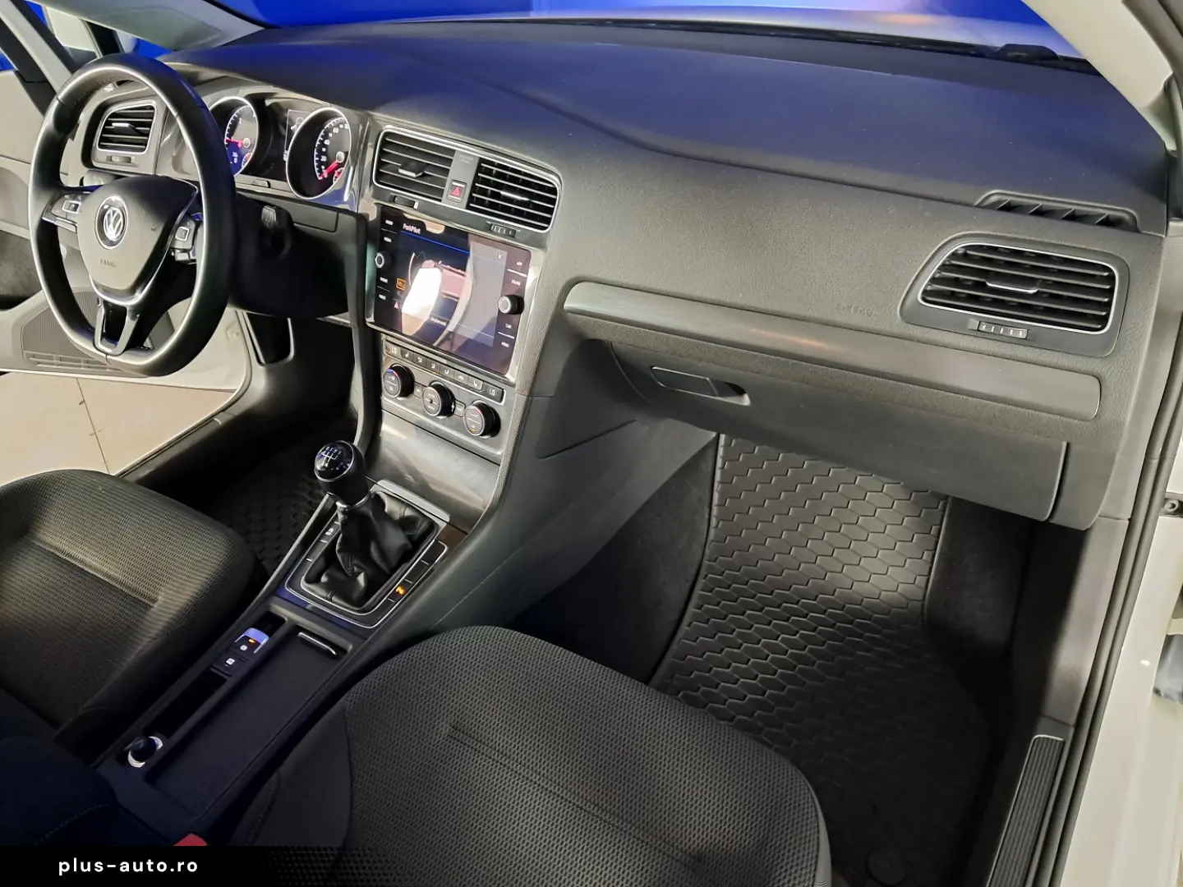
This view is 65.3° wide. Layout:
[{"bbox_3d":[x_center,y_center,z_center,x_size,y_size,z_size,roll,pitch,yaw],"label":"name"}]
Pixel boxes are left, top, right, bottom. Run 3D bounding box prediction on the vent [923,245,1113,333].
[{"bbox_3d":[0.340,-0.127,0.738,0.143,0.055,0.032,17,20,28],"label":"vent"}]

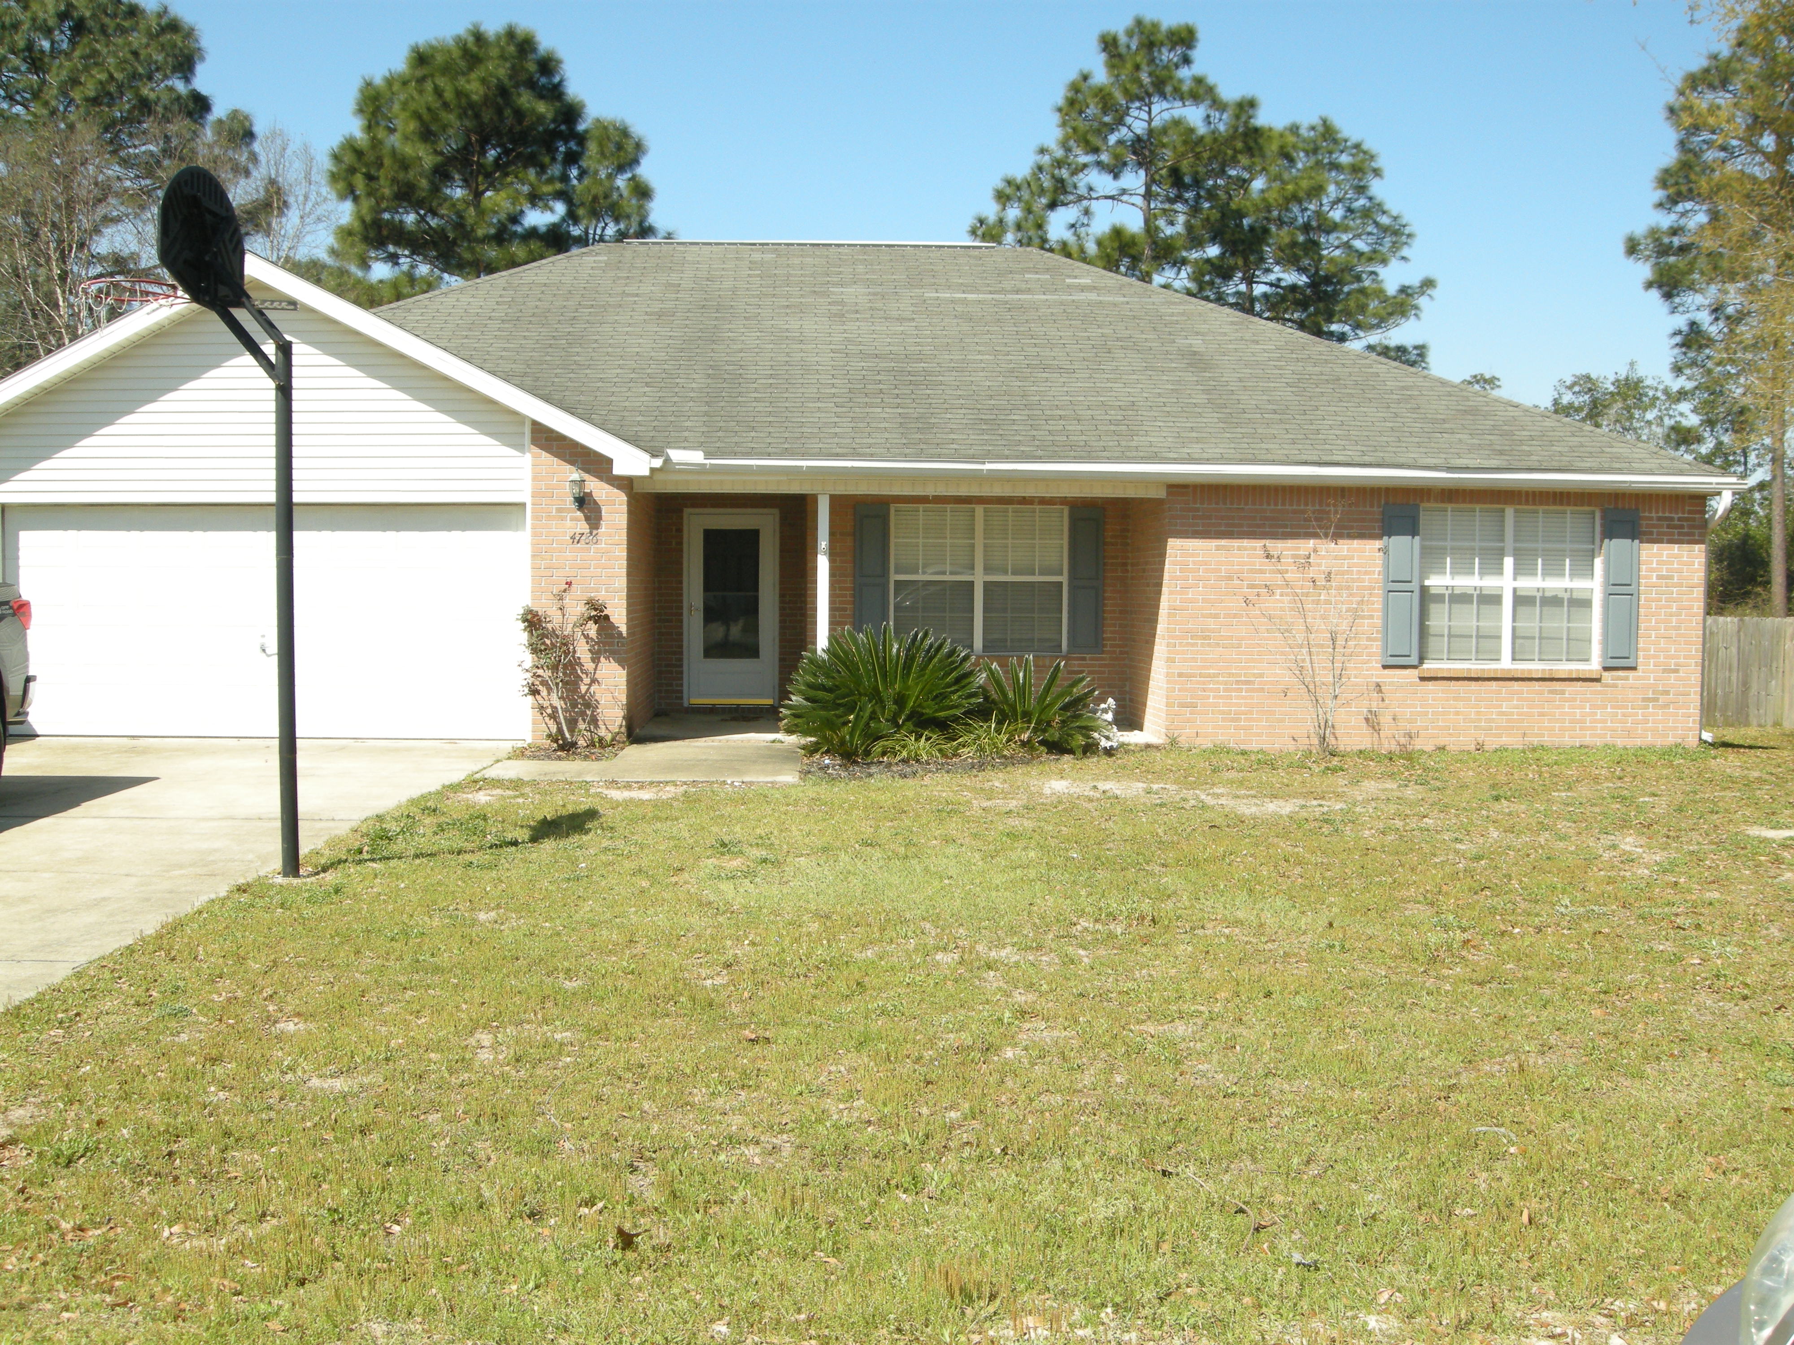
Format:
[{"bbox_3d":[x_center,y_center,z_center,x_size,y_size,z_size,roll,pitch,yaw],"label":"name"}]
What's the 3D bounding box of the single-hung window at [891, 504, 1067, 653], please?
[{"bbox_3d":[0.840,-0.940,18.433,1.810,1.500,0.100,0,3,-2],"label":"single-hung window"}]

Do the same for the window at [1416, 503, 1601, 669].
[{"bbox_3d":[5.693,-0.795,16.861,1.760,1.500,0.100,0,3,-2],"label":"window"}]

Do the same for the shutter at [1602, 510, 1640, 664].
[{"bbox_3d":[6.871,-0.795,17.200,0.355,1.520,0.040,0,3,-2],"label":"shutter"}]

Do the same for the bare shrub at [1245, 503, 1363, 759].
[{"bbox_3d":[3.726,-0.430,16.600,1.140,2.360,0.900,0,3,-2],"label":"bare shrub"}]

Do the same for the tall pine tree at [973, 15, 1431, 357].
[{"bbox_3d":[7.058,-8.000,41.700,10.500,14.500,9.500,0,3,-2],"label":"tall pine tree"}]

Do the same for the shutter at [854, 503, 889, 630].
[{"bbox_3d":[-0.257,-0.971,18.570,0.355,1.500,0.040,0,3,-2],"label":"shutter"}]

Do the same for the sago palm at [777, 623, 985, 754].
[{"bbox_3d":[-0.124,0.155,16.000,1.750,1.140,1.650,0,3,-2],"label":"sago palm"}]

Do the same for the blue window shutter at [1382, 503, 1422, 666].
[{"bbox_3d":[4.746,-0.820,17.070,0.355,1.520,0.040,0,3,-2],"label":"blue window shutter"}]

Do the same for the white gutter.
[{"bbox_3d":[2.838,-1.800,16.580,10.200,0.150,0.140,0,3,-2],"label":"white gutter"}]

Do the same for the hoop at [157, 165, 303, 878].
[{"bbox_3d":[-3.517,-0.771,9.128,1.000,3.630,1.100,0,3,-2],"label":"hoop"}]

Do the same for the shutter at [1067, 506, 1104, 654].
[{"bbox_3d":[1.921,-0.933,18.402,0.365,1.500,0.035,0,3,-2],"label":"shutter"}]

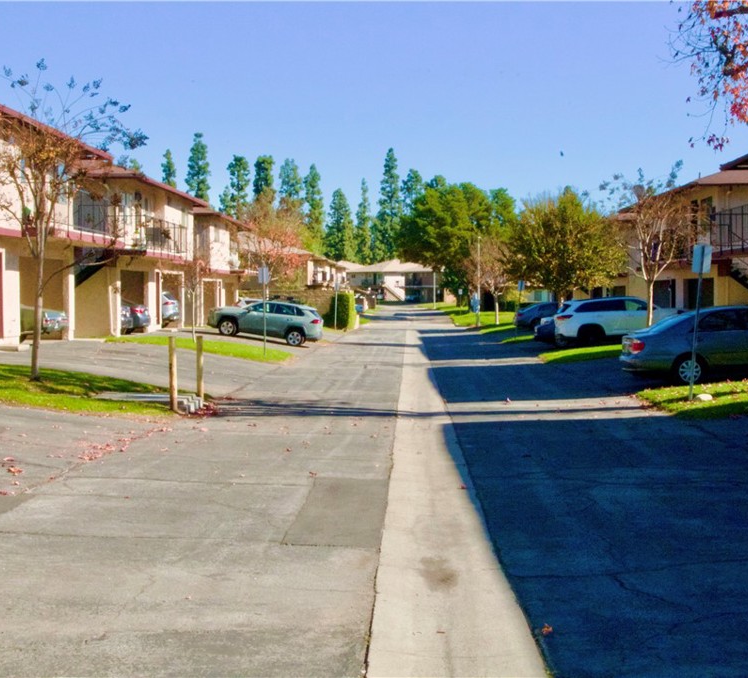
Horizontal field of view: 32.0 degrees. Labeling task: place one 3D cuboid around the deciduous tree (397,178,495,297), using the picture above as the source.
[{"bbox_3d":[9.310,-12.415,170.000,12.800,16.966,12.000,0,2,0],"label":"deciduous tree"}]

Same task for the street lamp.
[{"bbox_3d":[6.032,-3.346,75.000,0.350,5.486,0.350,0,2,0],"label":"street lamp"}]

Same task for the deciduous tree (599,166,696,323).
[{"bbox_3d":[8.095,-2.418,38.500,2.830,5.573,2.800,0,2,0],"label":"deciduous tree"}]

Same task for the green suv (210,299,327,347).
[{"bbox_3d":[-4.310,-0.730,52.600,4.600,1.690,1.855,8,2,1],"label":"green suv"}]

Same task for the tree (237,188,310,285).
[{"bbox_3d":[-4.619,-3.631,60.000,3.400,6.572,3.400,0,2,0],"label":"tree"}]

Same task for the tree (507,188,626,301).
[{"bbox_3d":[8.361,-3.384,57.000,5.200,6.374,5.000,0,2,0],"label":"tree"}]

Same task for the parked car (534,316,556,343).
[{"bbox_3d":[8.606,-0.684,51.306,4.650,1.450,1.800,-4,2,0],"label":"parked car"}]

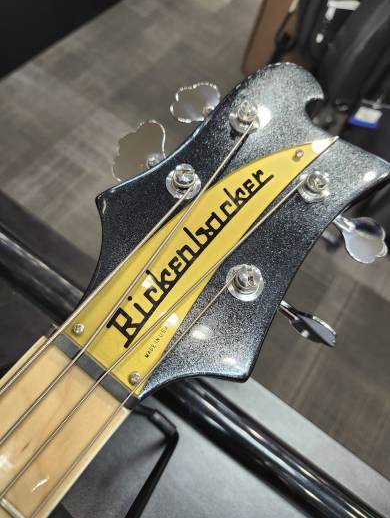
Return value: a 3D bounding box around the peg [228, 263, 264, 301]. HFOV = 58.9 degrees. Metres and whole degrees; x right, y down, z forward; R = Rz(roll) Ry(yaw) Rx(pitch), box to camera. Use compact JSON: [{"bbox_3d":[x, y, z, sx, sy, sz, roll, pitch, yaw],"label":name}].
[{"bbox_3d":[0.024,0.009,0.154,0.018,0.009,0.018,3,71,-8],"label":"peg"}]

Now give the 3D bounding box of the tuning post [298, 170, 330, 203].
[{"bbox_3d":[0.064,-0.039,0.178,0.018,0.009,0.018,3,71,-8],"label":"tuning post"}]

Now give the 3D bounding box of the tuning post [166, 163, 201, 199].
[{"bbox_3d":[-0.005,-0.039,0.166,0.018,0.009,0.018,3,71,-8],"label":"tuning post"}]

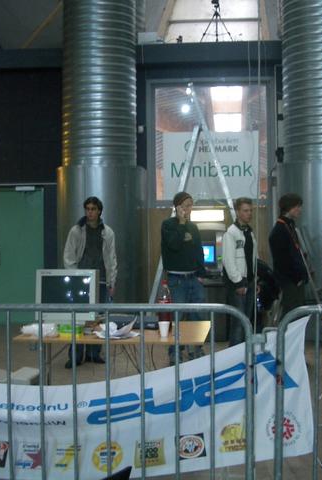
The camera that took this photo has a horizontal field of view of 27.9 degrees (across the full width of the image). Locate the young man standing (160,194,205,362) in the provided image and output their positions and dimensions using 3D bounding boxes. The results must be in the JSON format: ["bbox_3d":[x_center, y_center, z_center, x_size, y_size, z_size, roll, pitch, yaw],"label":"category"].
[{"bbox_3d":[0.227,0.394,7.001,0.460,1.845,0.360,-1,1,-12],"label":"young man standing"}]

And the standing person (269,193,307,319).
[{"bbox_3d":[1.375,0.429,6.950,0.360,1.820,0.480,-1,1,18],"label":"standing person"}]

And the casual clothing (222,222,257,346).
[{"bbox_3d":[0.849,0.581,6.950,0.330,1.500,0.490,0,1,44],"label":"casual clothing"}]

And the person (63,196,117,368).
[{"bbox_3d":[-0.756,0.437,6.875,0.530,1.786,0.360,-1,1,7],"label":"person"}]

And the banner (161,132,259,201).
[{"bbox_3d":[0.747,-1.113,9.669,1.430,1.030,0.050,-1,1,4],"label":"banner"}]

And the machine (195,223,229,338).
[{"bbox_3d":[0.579,0.534,8.693,0.600,1.523,0.750,-1,1,4],"label":"machine"}]

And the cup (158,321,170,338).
[{"bbox_3d":[0.022,0.575,4.120,0.076,0.100,0.076,-1,0,0],"label":"cup"}]

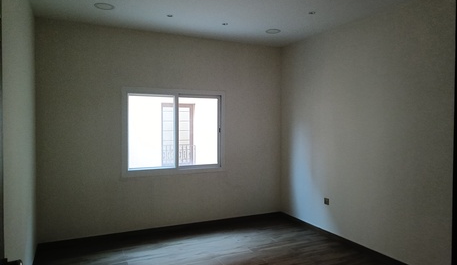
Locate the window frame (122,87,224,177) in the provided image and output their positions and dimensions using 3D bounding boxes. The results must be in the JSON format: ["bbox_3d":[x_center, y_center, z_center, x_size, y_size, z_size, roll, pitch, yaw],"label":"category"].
[{"bbox_3d":[-0.783,-0.009,5.014,1.600,1.285,0.100,0,2,-26],"label":"window frame"}]

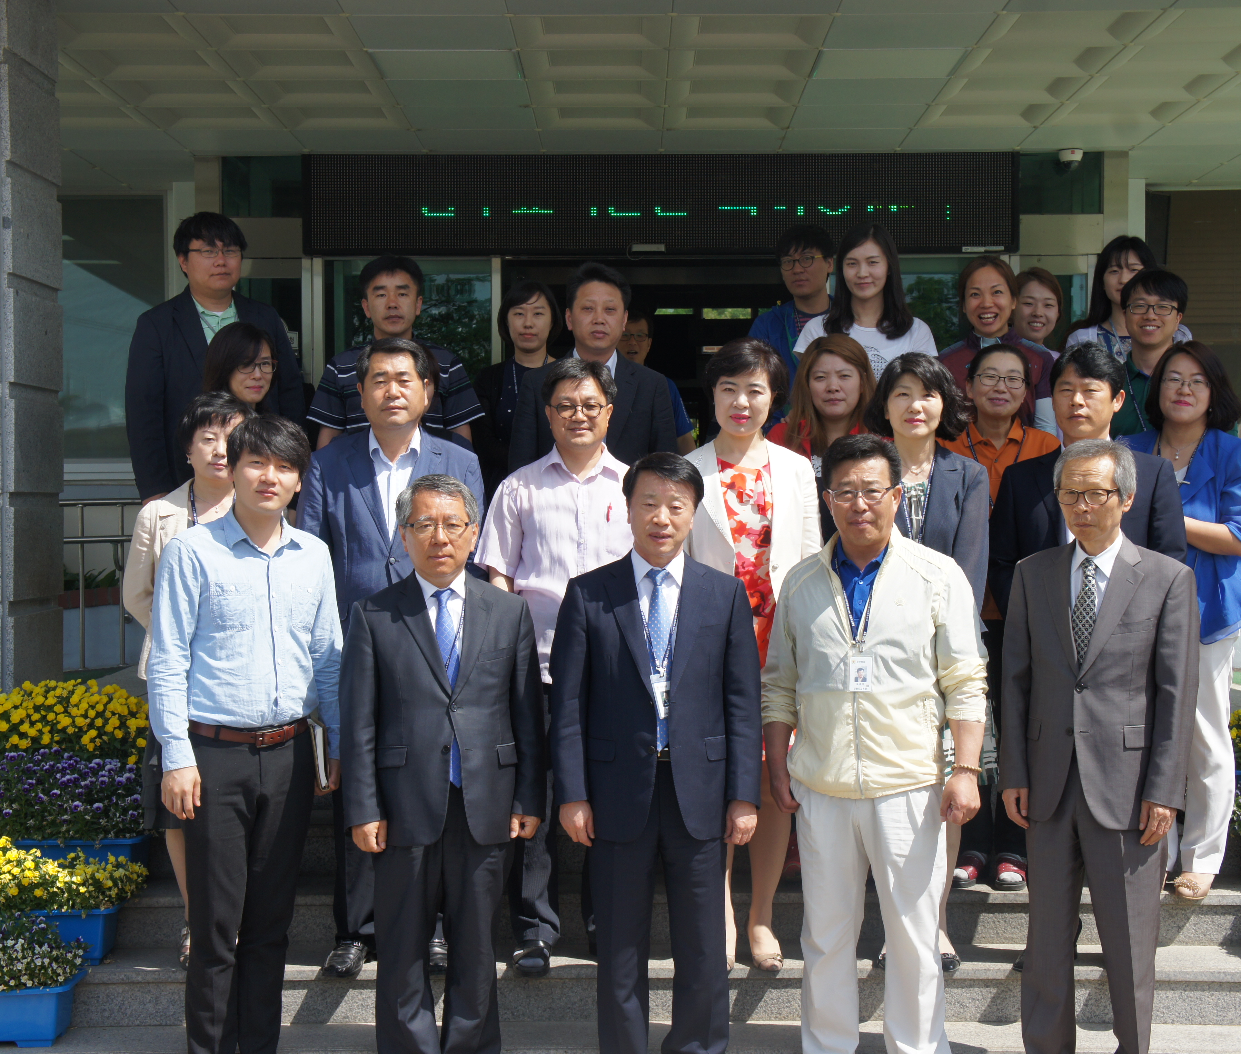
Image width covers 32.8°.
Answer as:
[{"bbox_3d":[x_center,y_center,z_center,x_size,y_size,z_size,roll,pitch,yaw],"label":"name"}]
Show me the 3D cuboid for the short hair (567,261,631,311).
[{"bbox_3d":[-0.065,-0.730,6.520,0.192,0.180,0.220,0,1,0],"label":"short hair"}]

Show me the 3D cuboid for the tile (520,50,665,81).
[{"bbox_3d":[-0.104,-1.912,8.641,0.600,0.050,0.600,0,1,0],"label":"tile"}]

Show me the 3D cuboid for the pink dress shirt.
[{"bbox_3d":[-0.121,0.102,5.890,0.550,0.680,0.290,0,1,0],"label":"pink dress shirt"}]

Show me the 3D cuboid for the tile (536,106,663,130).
[{"bbox_3d":[-0.096,-1.936,9.879,0.600,0.050,0.600,0,1,0],"label":"tile"}]

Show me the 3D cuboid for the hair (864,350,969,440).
[{"bbox_3d":[0.824,-0.364,5.880,0.305,0.255,0.260,0,1,6],"label":"hair"}]

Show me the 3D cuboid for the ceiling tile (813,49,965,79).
[{"bbox_3d":[1.099,-1.900,8.590,0.600,0.035,0.600,0,1,0],"label":"ceiling tile"}]

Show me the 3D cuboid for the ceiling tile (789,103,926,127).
[{"bbox_3d":[1.085,-1.900,9.718,0.600,0.030,0.600,0,1,0],"label":"ceiling tile"}]

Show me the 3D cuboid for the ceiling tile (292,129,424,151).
[{"bbox_3d":[-1.295,-1.923,10.447,0.600,0.030,0.600,0,1,0],"label":"ceiling tile"}]

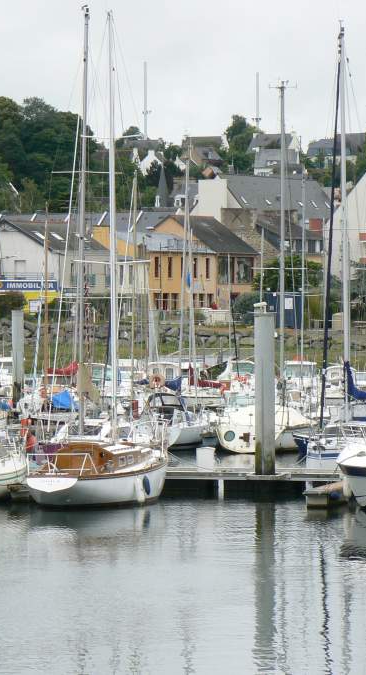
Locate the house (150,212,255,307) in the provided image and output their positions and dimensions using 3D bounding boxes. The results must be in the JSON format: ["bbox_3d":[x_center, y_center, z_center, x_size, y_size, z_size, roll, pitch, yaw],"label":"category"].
[{"bbox_3d":[1.410,-5.722,308.000,8.000,8.400,9.500,0,0,25],"label":"house"}]

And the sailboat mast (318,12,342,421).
[{"bbox_3d":[4.082,-3.115,105.500,0.150,11.596,0.150,-1,-16,17],"label":"sailboat mast"}]

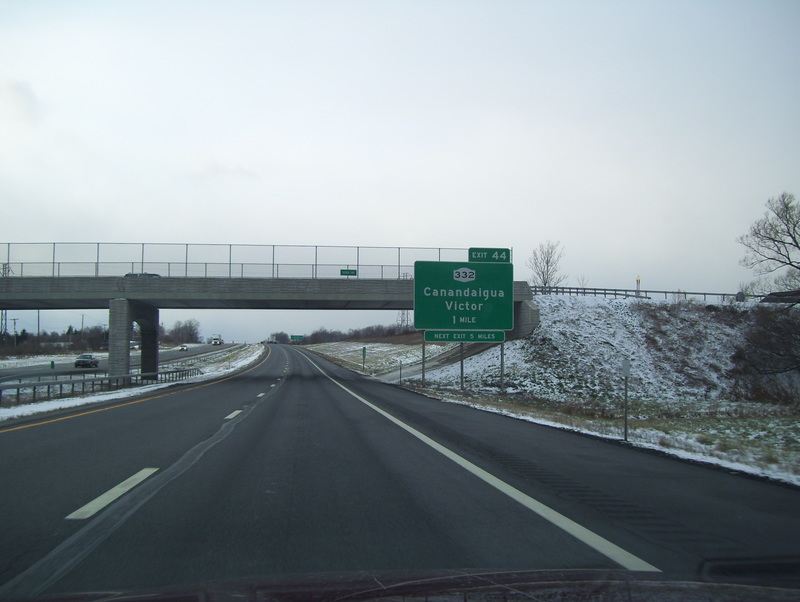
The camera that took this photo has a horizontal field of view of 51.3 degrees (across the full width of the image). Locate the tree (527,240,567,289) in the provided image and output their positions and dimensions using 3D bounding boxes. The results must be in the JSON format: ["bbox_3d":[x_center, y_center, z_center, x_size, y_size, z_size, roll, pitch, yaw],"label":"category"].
[{"bbox_3d":[18.592,-3.845,105.000,5.300,7.500,5.300,0,-4,0],"label":"tree"}]

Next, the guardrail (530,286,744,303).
[{"bbox_3d":[19.402,-0.460,67.200,19.200,0.850,0.300,1,-4,-14],"label":"guardrail"}]

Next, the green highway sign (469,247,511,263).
[{"bbox_3d":[4.743,-2.409,44.000,2.130,0.750,0.060,1,-4,-9],"label":"green highway sign"}]

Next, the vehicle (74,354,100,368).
[{"bbox_3d":[-36.037,6.949,96.000,1.840,1.630,5.000,1,-4,-8],"label":"vehicle"}]

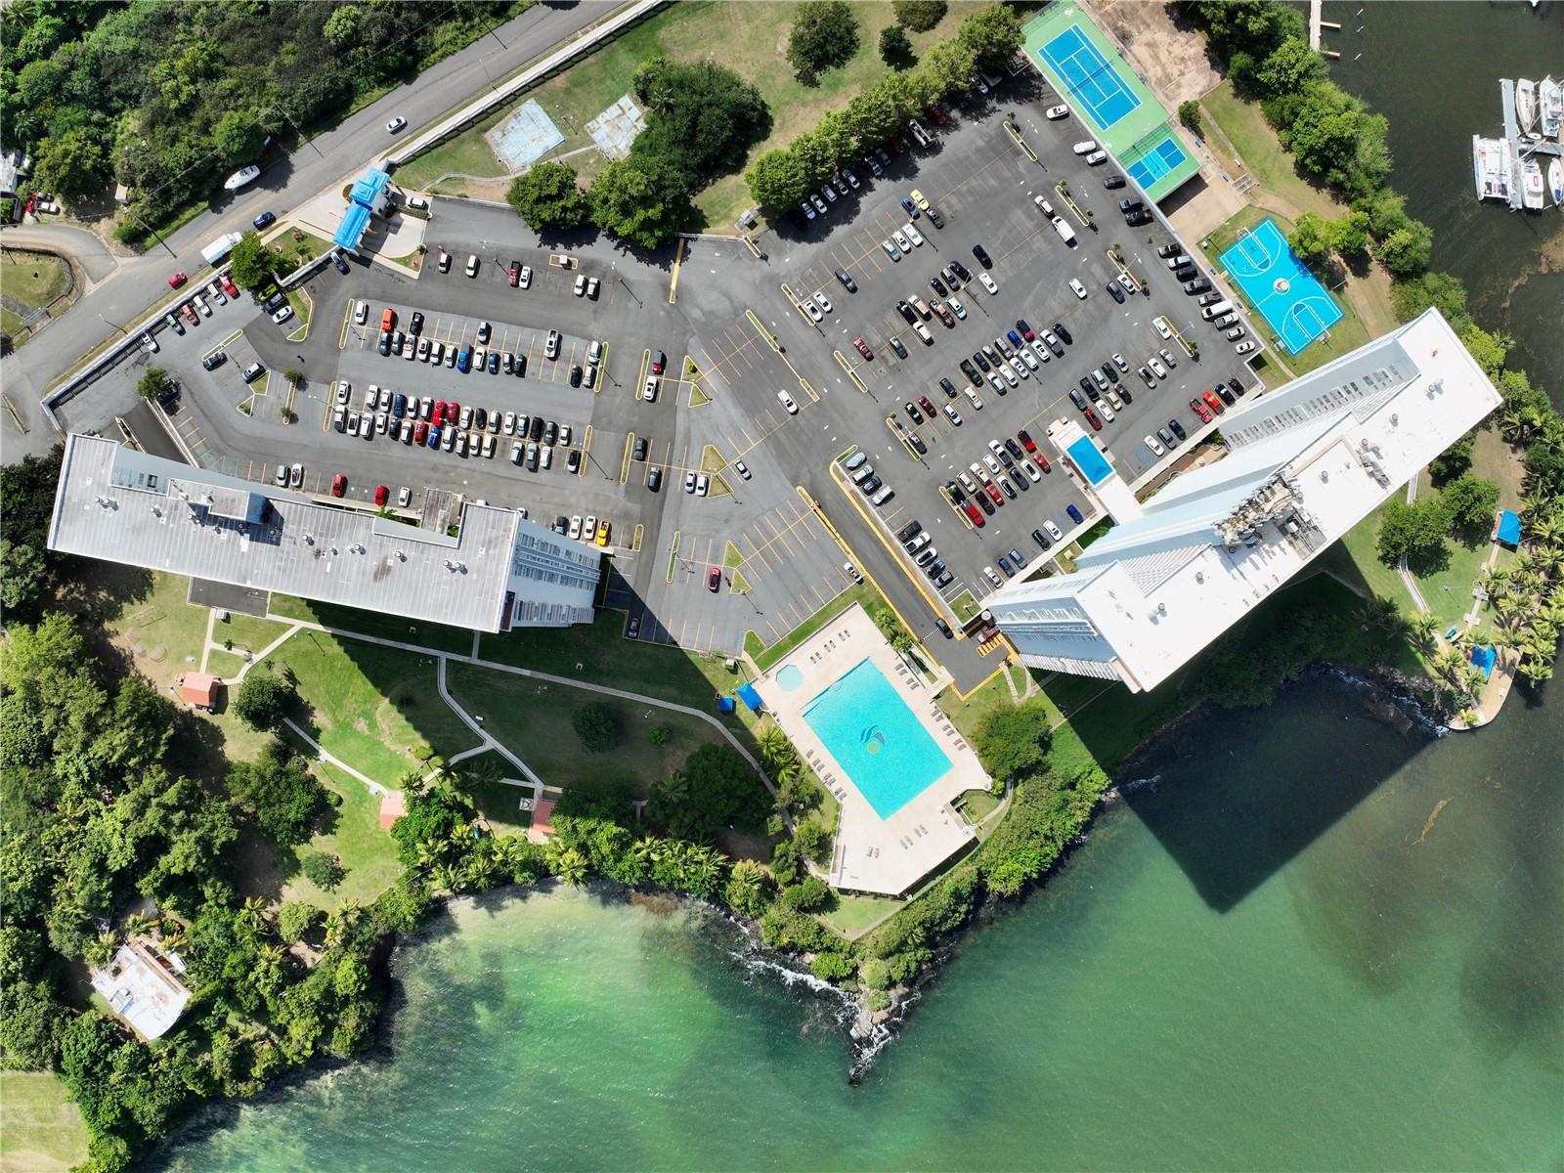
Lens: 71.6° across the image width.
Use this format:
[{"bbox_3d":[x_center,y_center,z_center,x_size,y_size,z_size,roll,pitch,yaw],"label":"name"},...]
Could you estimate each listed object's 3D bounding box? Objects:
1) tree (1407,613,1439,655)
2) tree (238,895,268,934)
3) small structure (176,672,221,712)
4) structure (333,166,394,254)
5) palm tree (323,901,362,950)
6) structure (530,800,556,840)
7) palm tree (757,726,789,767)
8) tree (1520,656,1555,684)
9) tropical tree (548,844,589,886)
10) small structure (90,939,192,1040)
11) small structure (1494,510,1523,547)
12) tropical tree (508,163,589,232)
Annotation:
[{"bbox_3d":[141.364,9.344,240.260,6.600,7.500,7.400,1,88,1],"label":"tree"},{"bbox_3d":[-116.203,72.131,239.714,6.900,8.000,8.100,-1,88,1],"label":"tree"},{"bbox_3d":[-132.200,23.807,246.051,6.800,4.100,6.700,9,88,1],"label":"small structure"},{"bbox_3d":[-93.752,-84.240,243.575,5.500,6.800,18.200,26,88,2],"label":"structure"},{"bbox_3d":[-98.264,75.959,245.173,8.000,8.500,9.500,0,88,0],"label":"palm tree"},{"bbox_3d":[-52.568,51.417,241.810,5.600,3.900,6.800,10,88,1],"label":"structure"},{"bbox_3d":[-2.253,35.088,238.789,7.200,8.000,8.200,0,88,1],"label":"palm tree"},{"bbox_3d":[169.909,18.961,247.013,7.400,8.800,6.800,0,88,0],"label":"tree"},{"bbox_3d":[-48.117,63.123,247.348,8.800,8.500,8.800,0,88,0],"label":"tropical tree"},{"bbox_3d":[-145.128,91.158,245.540,17.000,5.200,12.800,45,89,2],"label":"small structure"},{"bbox_3d":[162.377,-13.045,242.978,4.700,3.400,6.600,16,88,1],"label":"small structure"},{"bbox_3d":[-52.642,-87.015,241.808,17.200,9.500,14.800,-1,88,1],"label":"tropical tree"}]

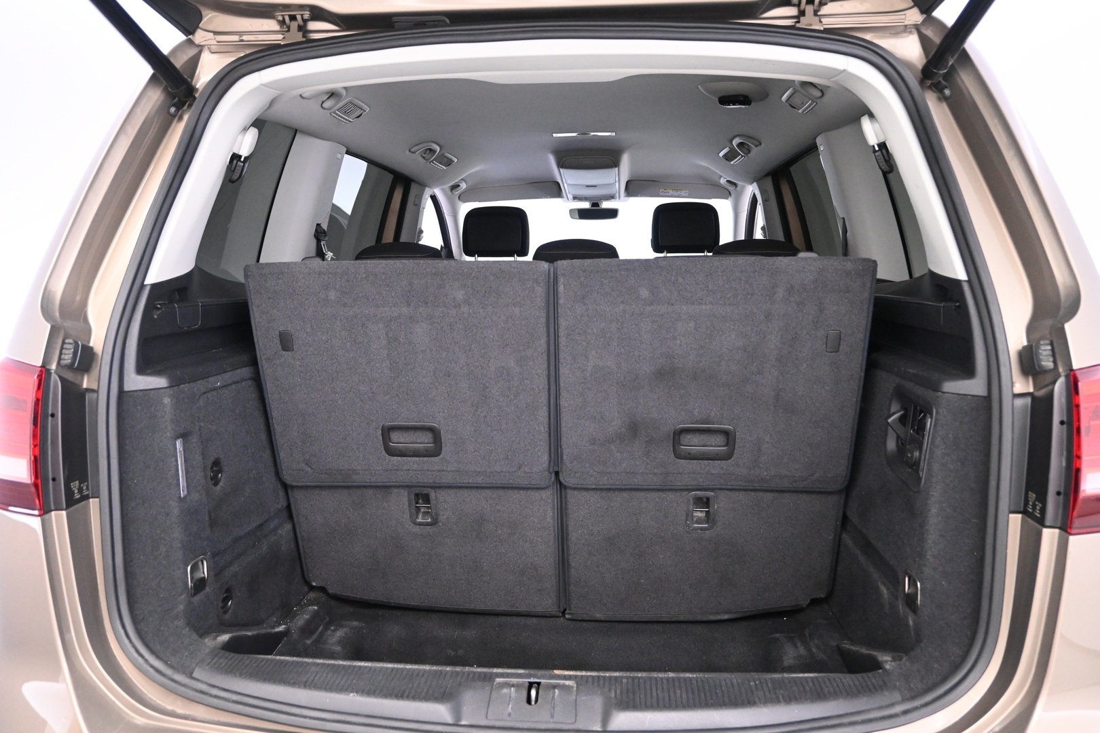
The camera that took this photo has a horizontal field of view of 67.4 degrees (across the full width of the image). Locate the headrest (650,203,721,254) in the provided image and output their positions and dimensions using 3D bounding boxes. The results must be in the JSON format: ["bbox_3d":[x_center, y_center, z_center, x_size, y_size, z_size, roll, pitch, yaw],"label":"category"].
[{"bbox_3d":[0.523,-0.534,3.190,0.255,0.188,0.120,0,12,5],"label":"headrest"}]

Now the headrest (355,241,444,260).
[{"bbox_3d":[-0.404,-0.245,2.210,0.240,0.165,0.110,0,19,5],"label":"headrest"}]

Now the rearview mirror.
[{"bbox_3d":[0.206,-0.720,3.870,0.228,0.058,0.045,2,8,19],"label":"rearview mirror"}]

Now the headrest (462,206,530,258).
[{"bbox_3d":[-0.212,-0.527,3.250,0.255,0.188,0.120,0,12,5],"label":"headrest"}]

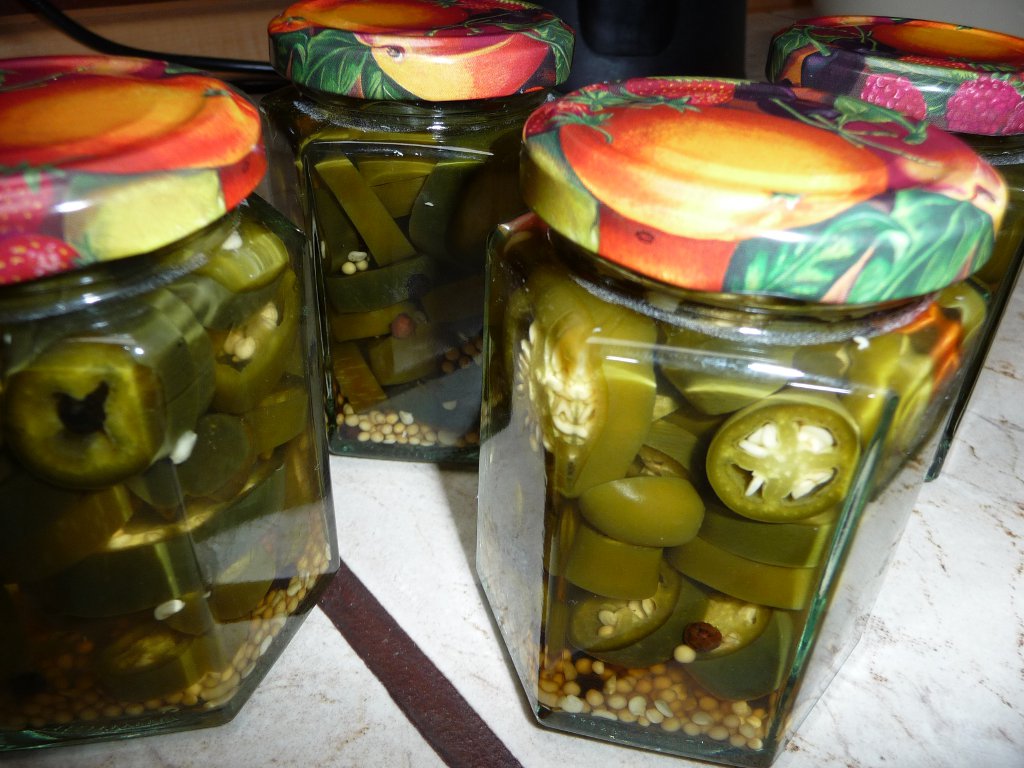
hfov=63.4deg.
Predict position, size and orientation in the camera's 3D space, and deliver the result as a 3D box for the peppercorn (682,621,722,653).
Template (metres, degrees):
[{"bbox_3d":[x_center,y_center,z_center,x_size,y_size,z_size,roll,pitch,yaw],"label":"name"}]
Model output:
[{"bbox_3d":[0.029,0.038,0.125,0.006,0.005,0.006,9,34,9],"label":"peppercorn"}]

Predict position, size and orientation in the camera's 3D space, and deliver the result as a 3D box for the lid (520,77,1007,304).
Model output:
[{"bbox_3d":[0.033,-0.030,0.114,0.063,0.010,0.063,2,33,-1],"label":"lid"}]

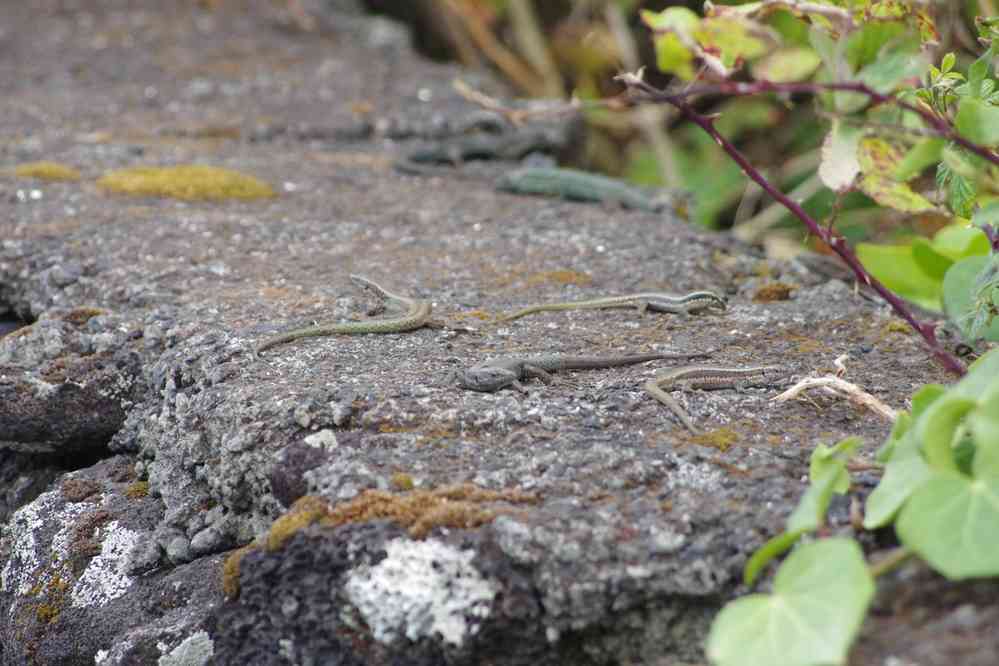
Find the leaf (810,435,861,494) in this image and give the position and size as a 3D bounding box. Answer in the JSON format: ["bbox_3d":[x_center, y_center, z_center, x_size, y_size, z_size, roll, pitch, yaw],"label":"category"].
[{"bbox_3d":[0.153,0.060,4.900,0.024,0.025,0.015,0,13,0],"label":"leaf"}]

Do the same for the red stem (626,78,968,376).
[{"bbox_3d":[0.114,-0.042,4.095,0.176,0.013,0.012,41,11,16],"label":"red stem"}]

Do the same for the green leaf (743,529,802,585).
[{"bbox_3d":[0.098,0.080,3.850,0.024,0.020,0.012,6,14,24],"label":"green leaf"}]

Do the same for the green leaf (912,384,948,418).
[{"bbox_3d":[0.199,0.032,5.000,0.018,0.015,0.013,0,13,0],"label":"green leaf"}]

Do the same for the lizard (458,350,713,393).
[{"bbox_3d":[0.041,0.018,5.200,0.130,0.015,0.032,-7,15,-27],"label":"lizard"}]

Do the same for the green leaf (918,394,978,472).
[{"bbox_3d":[0.159,0.035,3.820,0.023,0.028,0.012,6,14,24],"label":"green leaf"}]

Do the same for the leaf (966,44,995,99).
[{"bbox_3d":[0.180,-0.098,4.050,0.010,0.020,0.007,0,13,0],"label":"leaf"}]

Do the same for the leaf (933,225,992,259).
[{"bbox_3d":[0.235,-0.046,5.500,0.030,0.016,0.018,0,13,0],"label":"leaf"}]

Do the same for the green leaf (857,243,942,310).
[{"bbox_3d":[0.154,-0.021,4.120,0.036,0.027,0.012,3,13,15],"label":"green leaf"}]

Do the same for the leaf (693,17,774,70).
[{"bbox_3d":[0.120,-0.148,5.550,0.039,0.025,0.020,0,13,0],"label":"leaf"}]

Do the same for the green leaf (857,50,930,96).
[{"bbox_3d":[0.155,-0.102,4.250,0.027,0.017,0.010,0,13,0],"label":"green leaf"}]

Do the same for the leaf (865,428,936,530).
[{"bbox_3d":[0.142,0.051,3.830,0.031,0.036,0.010,9,16,34],"label":"leaf"}]

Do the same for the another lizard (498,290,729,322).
[{"bbox_3d":[0.056,-0.013,5.320,0.111,0.013,0.025,-1,13,-4],"label":"another lizard"}]

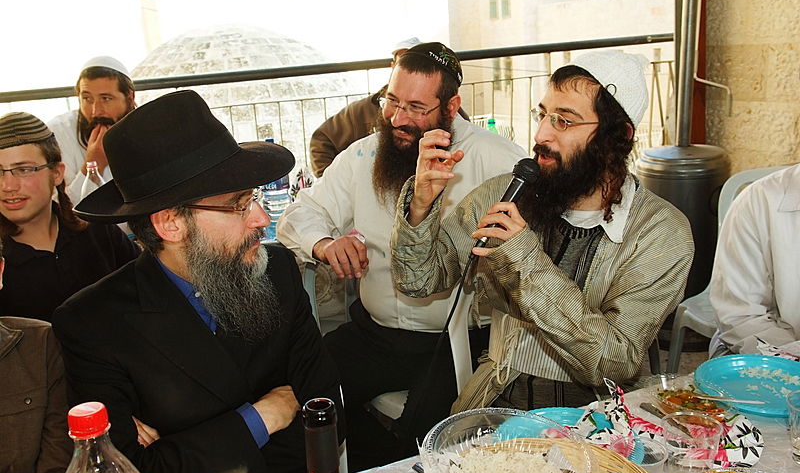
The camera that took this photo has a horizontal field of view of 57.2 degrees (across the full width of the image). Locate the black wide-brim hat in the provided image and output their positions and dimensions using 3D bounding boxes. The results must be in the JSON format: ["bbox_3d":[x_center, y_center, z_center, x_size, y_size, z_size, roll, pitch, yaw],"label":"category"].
[{"bbox_3d":[-0.366,-0.136,1.200,0.365,0.165,0.320,-15,14,-3],"label":"black wide-brim hat"}]

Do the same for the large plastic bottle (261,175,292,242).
[{"bbox_3d":[-0.455,-0.183,2.656,0.098,0.335,0.098,-3,13,0],"label":"large plastic bottle"}]

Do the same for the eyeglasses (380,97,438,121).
[{"bbox_3d":[0.049,-0.319,1.770,0.135,0.040,0.140,17,28,31],"label":"eyeglasses"}]

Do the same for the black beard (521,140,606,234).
[{"bbox_3d":[0.324,-0.102,1.460,0.150,0.180,0.150,-8,18,-19],"label":"black beard"}]

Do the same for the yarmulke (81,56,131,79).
[{"bbox_3d":[-0.925,-0.531,2.310,0.160,0.070,0.160,-1,6,6],"label":"yarmulke"}]

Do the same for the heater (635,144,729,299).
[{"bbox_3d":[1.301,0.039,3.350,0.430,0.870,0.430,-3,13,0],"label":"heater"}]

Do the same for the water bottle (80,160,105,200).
[{"bbox_3d":[-0.884,-0.057,2.156,0.090,0.335,0.090,-3,13,0],"label":"water bottle"}]

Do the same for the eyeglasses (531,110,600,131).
[{"bbox_3d":[0.368,-0.237,1.470,0.140,0.035,0.135,-8,18,-19],"label":"eyeglasses"}]

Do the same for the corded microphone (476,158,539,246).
[{"bbox_3d":[0.202,-0.065,1.400,0.054,0.195,0.054,40,-10,-32],"label":"corded microphone"}]

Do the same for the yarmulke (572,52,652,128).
[{"bbox_3d":[0.421,-0.295,1.440,0.095,0.175,0.175,-48,28,-12],"label":"yarmulke"}]

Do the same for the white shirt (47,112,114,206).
[{"bbox_3d":[-0.901,-0.116,2.363,0.500,0.580,0.360,-5,13,-9],"label":"white shirt"}]

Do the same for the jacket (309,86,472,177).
[{"bbox_3d":[-0.021,-0.257,2.715,0.560,0.600,0.360,-3,13,0],"label":"jacket"}]

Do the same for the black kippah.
[{"bbox_3d":[0.087,-0.427,1.800,0.160,0.065,0.160,25,-3,30],"label":"black kippah"}]

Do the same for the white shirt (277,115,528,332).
[{"bbox_3d":[0.006,-0.030,1.700,0.580,0.500,0.390,2,13,19],"label":"white shirt"}]

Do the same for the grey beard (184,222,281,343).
[{"bbox_3d":[-0.272,0.075,1.190,0.145,0.195,0.150,-3,13,-5],"label":"grey beard"}]

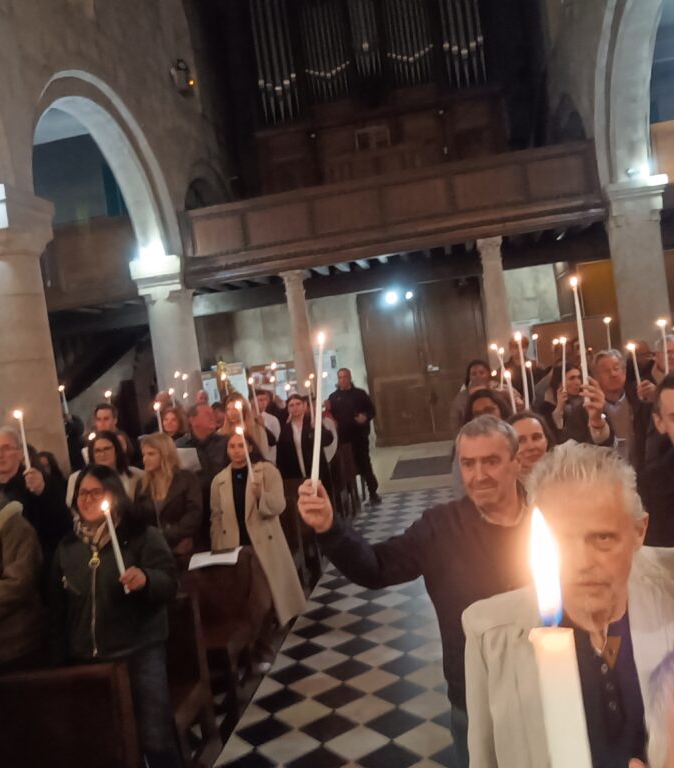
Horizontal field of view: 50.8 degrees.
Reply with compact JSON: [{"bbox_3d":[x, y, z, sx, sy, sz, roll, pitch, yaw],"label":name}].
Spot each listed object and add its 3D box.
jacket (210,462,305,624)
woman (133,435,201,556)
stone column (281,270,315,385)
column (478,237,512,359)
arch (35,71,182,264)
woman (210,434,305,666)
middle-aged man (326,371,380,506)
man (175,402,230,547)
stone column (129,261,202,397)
[{"bbox_3d":[-0.569,1.073,4.777,0.560,1.060,0.400,-8,1,5],"label":"jacket"},{"bbox_3d":[-1.006,1.103,4.670,0.480,1.566,0.360,-8,2,18],"label":"woman"},{"bbox_3d":[-0.519,-0.154,12.040,0.440,3.540,0.440,-8,1,9],"label":"stone column"},{"bbox_3d":[2.665,-0.596,11.508,0.440,3.540,0.440,-8,1,9],"label":"column"},{"bbox_3d":[-3.442,-2.992,9.757,0.680,2.120,4.250,-8,1,9],"label":"arch"},{"bbox_3d":[-0.573,1.096,4.799,0.560,1.590,0.420,-8,1,5],"label":"woman"},{"bbox_3d":[0.309,0.678,9.423,0.580,1.792,0.400,-8,1,0],"label":"middle-aged man"},{"bbox_3d":[-0.958,1.000,5.572,0.540,1.708,0.380,-8,2,14],"label":"man"},{"bbox_3d":[-2.656,-0.011,12.127,0.880,4.090,0.880,-8,1,9],"label":"stone column"}]

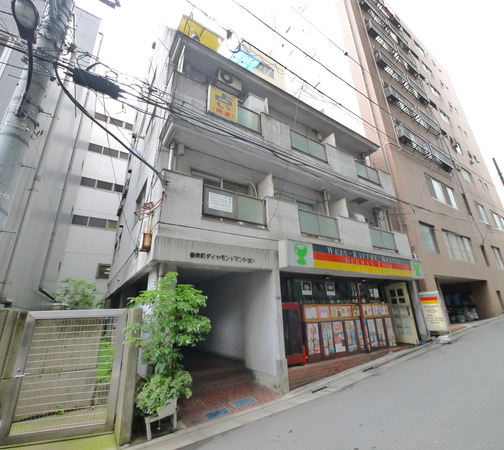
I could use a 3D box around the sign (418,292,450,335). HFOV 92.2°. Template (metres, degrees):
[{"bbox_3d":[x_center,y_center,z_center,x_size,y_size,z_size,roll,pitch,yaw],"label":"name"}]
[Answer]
[{"bbox_3d":[6.566,3.181,8.721,0.600,1.470,0.200,-17,-24,37],"label":"sign"}]

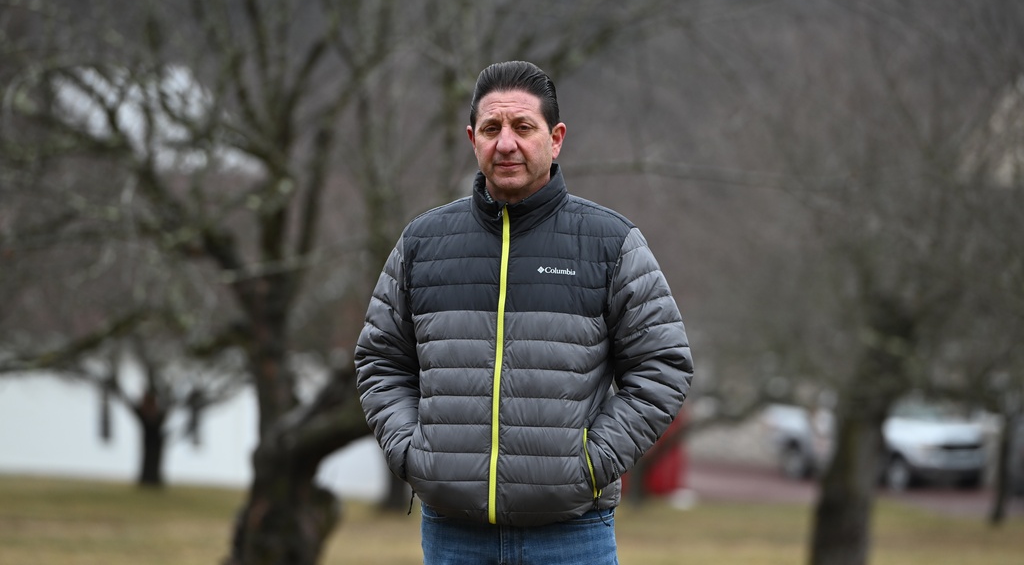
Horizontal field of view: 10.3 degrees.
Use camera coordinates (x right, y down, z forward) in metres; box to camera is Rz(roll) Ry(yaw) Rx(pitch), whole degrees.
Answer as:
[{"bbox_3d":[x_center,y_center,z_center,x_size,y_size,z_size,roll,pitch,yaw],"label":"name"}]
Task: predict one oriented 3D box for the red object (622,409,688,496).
[{"bbox_3d":[2.150,2.830,97.000,1.800,1.550,1.700,0,-2,0],"label":"red object"}]

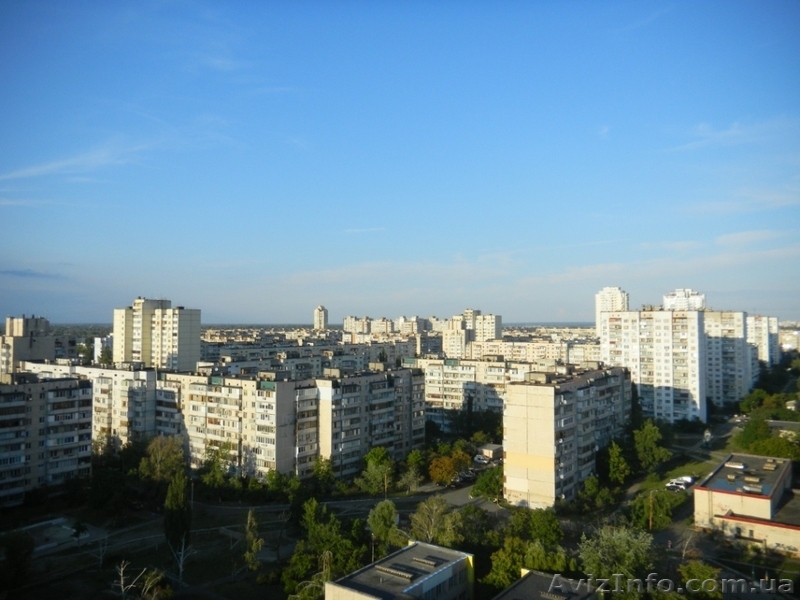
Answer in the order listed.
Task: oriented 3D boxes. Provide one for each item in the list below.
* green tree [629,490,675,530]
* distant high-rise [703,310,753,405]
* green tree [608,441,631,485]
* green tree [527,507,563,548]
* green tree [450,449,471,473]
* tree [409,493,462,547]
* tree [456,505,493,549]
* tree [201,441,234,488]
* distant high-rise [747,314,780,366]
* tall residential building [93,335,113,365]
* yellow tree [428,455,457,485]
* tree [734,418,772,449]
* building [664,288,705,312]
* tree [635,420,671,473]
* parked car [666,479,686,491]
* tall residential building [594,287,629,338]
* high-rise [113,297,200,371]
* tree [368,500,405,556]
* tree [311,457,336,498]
[{"bbox_3d":[50.814,42.874,133.353,8.854,6.756,8.588,0,-2,0],"label":"green tree"},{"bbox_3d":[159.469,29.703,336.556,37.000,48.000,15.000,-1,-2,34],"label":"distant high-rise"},{"bbox_3d":[56.244,41.935,165.998,5.468,11.202,5.195,0,-2,0],"label":"green tree"},{"bbox_3d":[27.371,42.924,121.889,5.700,7.300,5.700,0,-2,0],"label":"green tree"},{"bbox_3d":[16.617,44.520,177.847,5.328,6.821,5.062,0,-2,0],"label":"green tree"},{"bbox_3d":[6.500,40.928,118.656,8.824,10.070,8.383,0,-2,0],"label":"tree"},{"bbox_3d":[13.792,42.063,119.925,6.465,7.885,6.141,0,-2,0],"label":"tree"},{"bbox_3d":[-47.567,42.691,168.817,7.600,11.300,7.600,0,-2,0],"label":"tree"},{"bbox_3d":[346.948,39.383,628.000,34.000,48.000,17.000,-1,-2,34],"label":"distant high-rise"},{"bbox_3d":[-252.211,46.696,562.248,12.000,28.000,24.000,-1,-2,32],"label":"tall residential building"},{"bbox_3d":[11.181,44.752,172.506,6.600,7.200,6.600,0,-2,0],"label":"yellow tree"},{"bbox_3d":[117.898,44.553,215.973,11.433,9.287,10.861,0,-2,0],"label":"tree"},{"bbox_3d":[273.500,26.235,622.472,36.000,72.500,25.000,-1,-2,32],"label":"building"},{"bbox_3d":[69.627,40.697,177.974,9.618,14.470,9.137,0,-2,0],"label":"tree"},{"bbox_3d":[69.744,46.697,163.249,4.400,1.500,1.780,-1,-2,32],"label":"parked car"},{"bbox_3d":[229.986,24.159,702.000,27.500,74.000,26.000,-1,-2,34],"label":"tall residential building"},{"bbox_3d":[-115.600,25.529,307.622,35.000,53.000,21.000,-1,-2,32],"label":"high-rise"},{"bbox_3d":[-2.596,41.908,119.706,6.000,9.300,6.000,0,-2,0],"label":"tree"},{"bbox_3d":[-18.283,42.356,155.803,6.254,9.282,6.066,0,-2,0],"label":"tree"}]

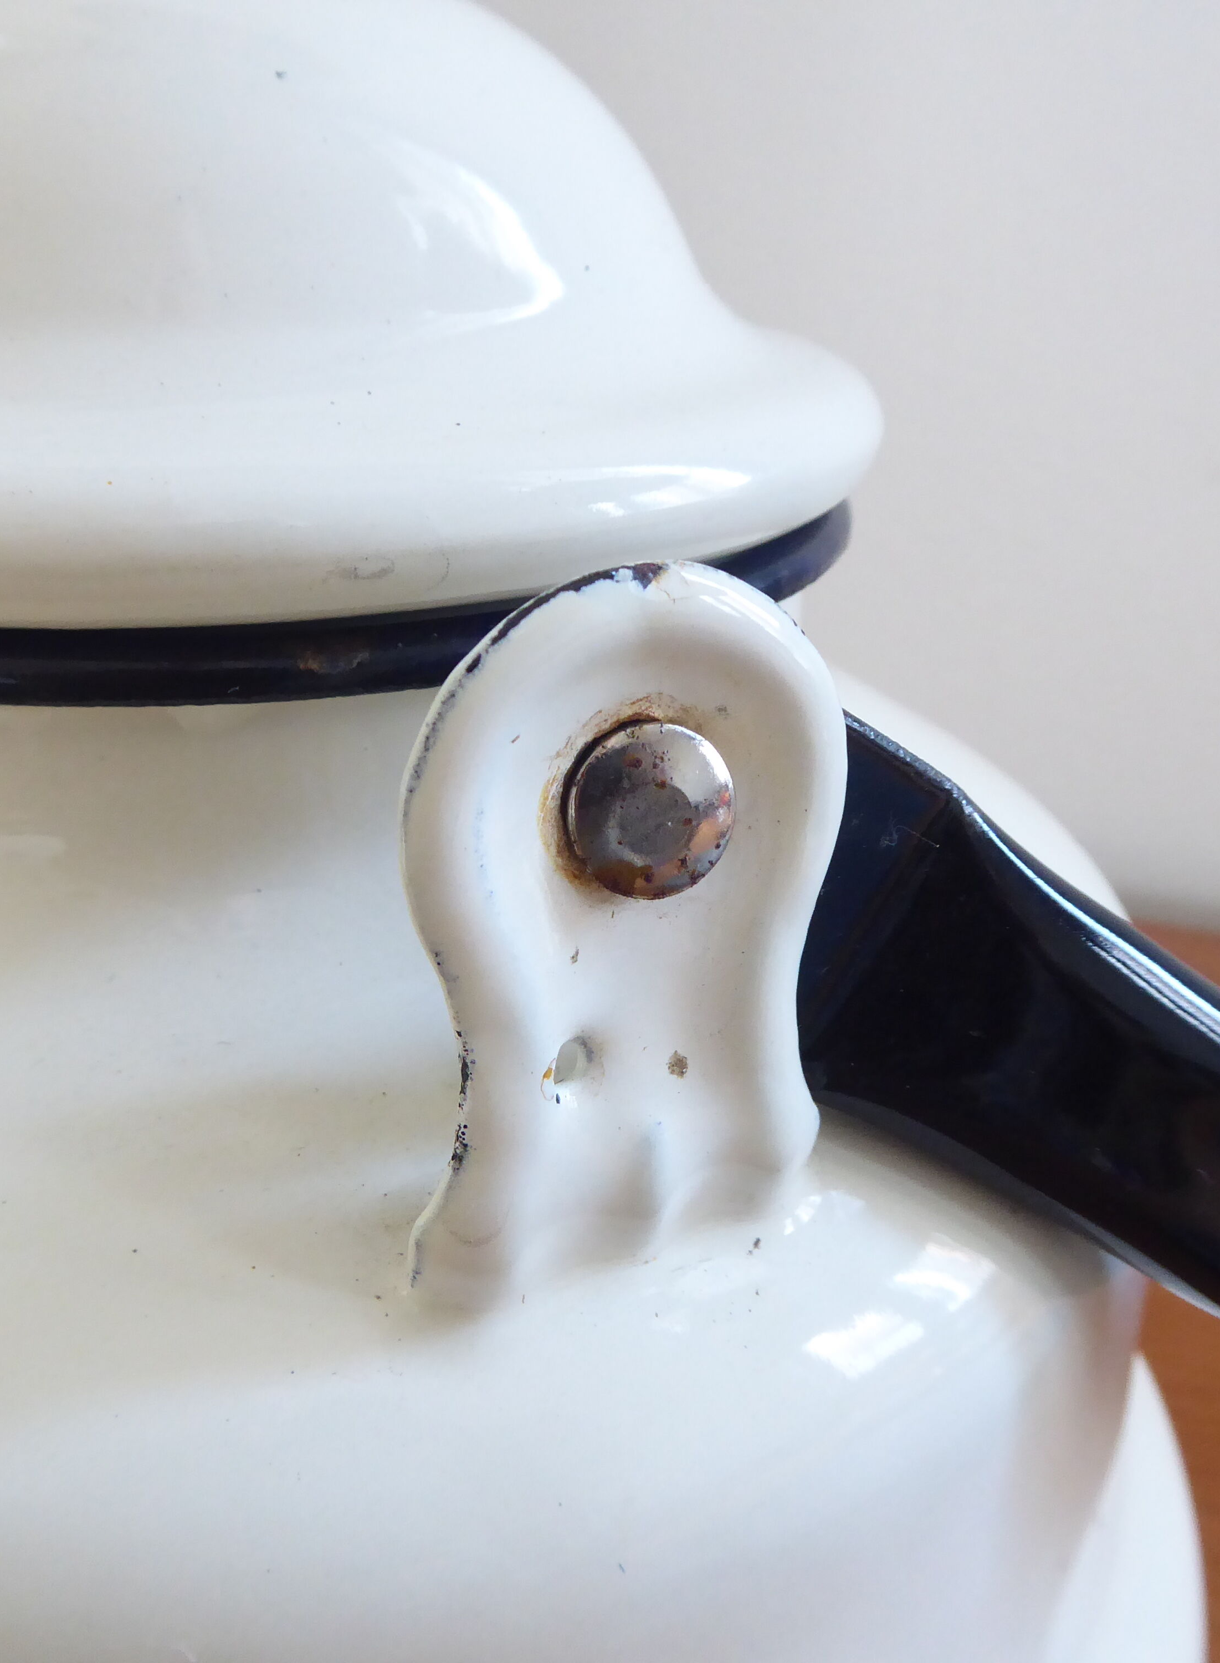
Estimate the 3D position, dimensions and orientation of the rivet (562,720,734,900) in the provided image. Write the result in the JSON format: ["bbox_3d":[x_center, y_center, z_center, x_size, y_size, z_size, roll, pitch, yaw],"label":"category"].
[{"bbox_3d":[0.002,-0.001,0.092,0.010,0.010,0.003,-11,16,-24],"label":"rivet"}]

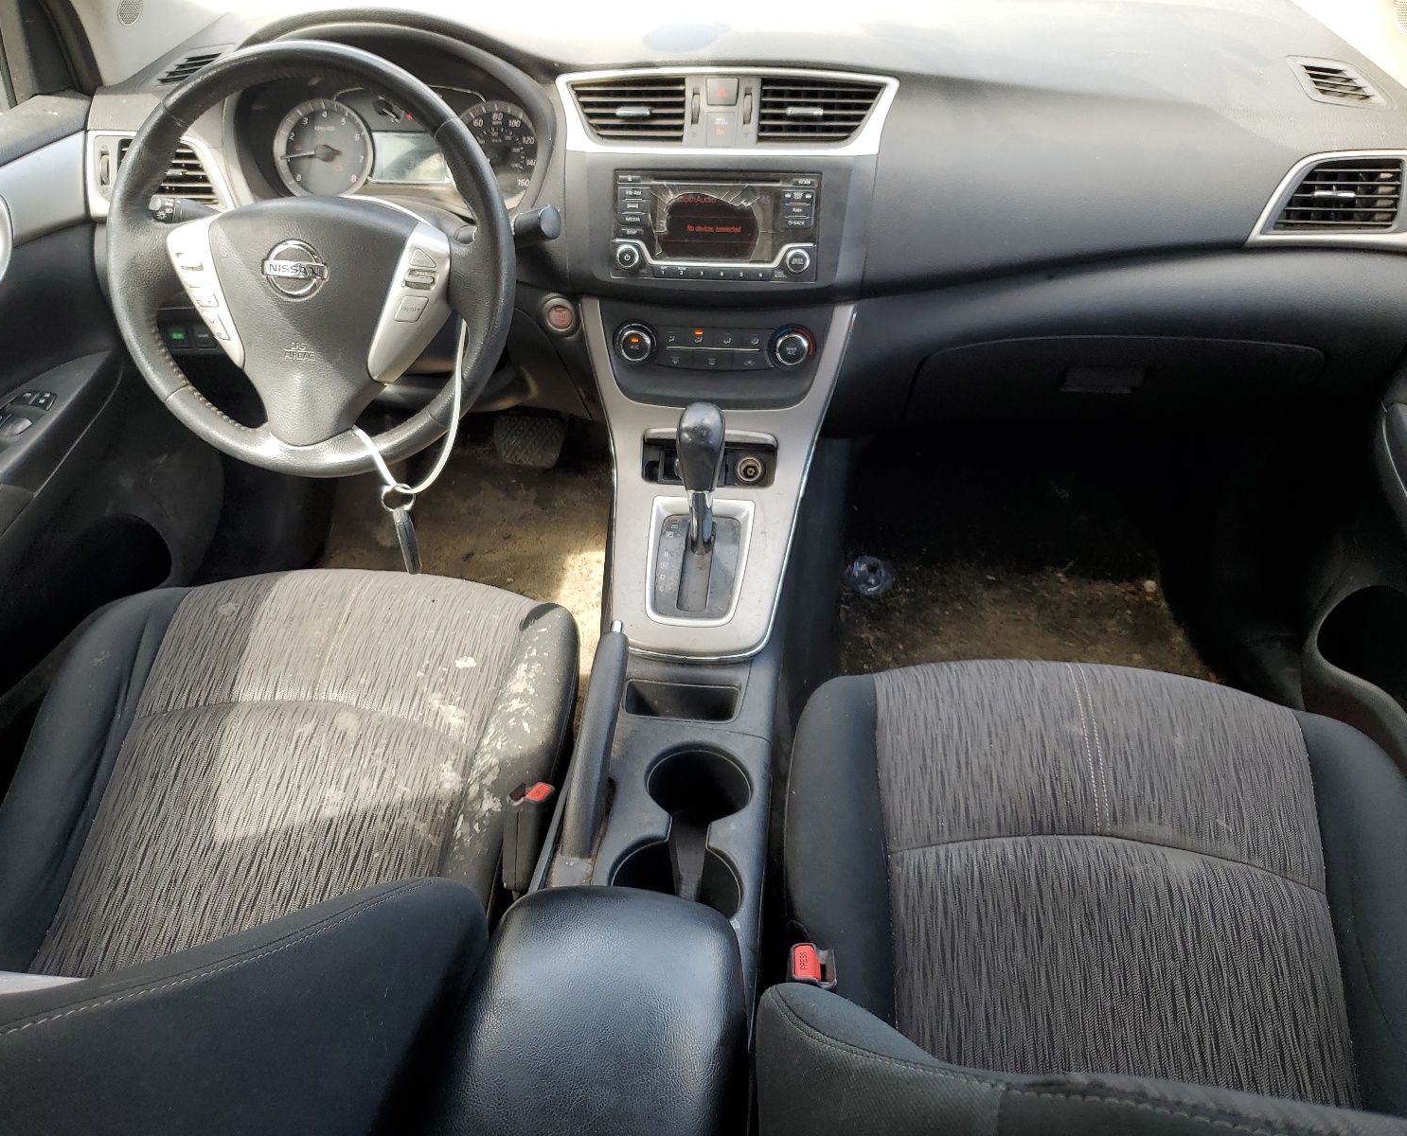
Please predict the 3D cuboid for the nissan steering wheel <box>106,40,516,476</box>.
[{"bbox_3d":[-0.346,-0.273,1.034,0.375,0.375,0.105,4,10,4],"label":"nissan steering wheel"}]

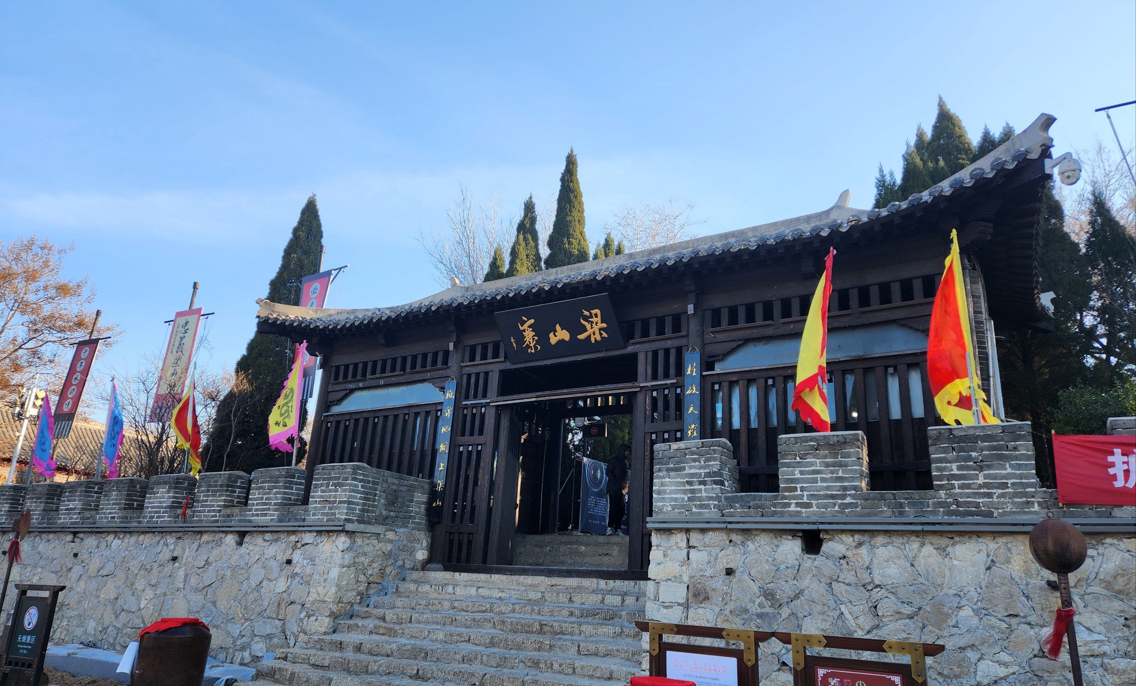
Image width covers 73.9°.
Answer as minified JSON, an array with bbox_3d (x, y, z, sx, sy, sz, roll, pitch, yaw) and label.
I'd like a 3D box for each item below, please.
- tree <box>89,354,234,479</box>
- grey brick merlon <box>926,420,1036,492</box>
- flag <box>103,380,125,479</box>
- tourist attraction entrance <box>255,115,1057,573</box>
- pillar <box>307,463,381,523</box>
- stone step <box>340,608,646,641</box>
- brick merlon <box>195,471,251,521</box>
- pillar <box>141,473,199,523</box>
[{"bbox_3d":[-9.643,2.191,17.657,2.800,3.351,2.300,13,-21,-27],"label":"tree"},{"bbox_3d":[3.862,1.084,7.033,0.829,0.562,0.400,-8,-22,30],"label":"grey brick merlon"},{"bbox_3d":[-9.076,1.681,15.063,0.430,1.980,0.260,15,-22,-29],"label":"flag"},{"bbox_3d":[0.920,0.957,13.107,13.206,6.160,5.544,-8,-22,30],"label":"tourist attraction entrance"},{"bbox_3d":[-3.312,2.250,11.115,0.770,0.830,0.500,-8,-22,29],"label":"pillar"},{"bbox_3d":[-0.902,3.508,9.429,4.500,0.170,0.330,-8,-22,29],"label":"stone step"},{"bbox_3d":[-5.941,2.666,12.905,0.808,0.808,0.408,-8,-22,30],"label":"brick merlon"},{"bbox_3d":[-7.026,2.791,13.323,0.756,0.806,0.400,-8,-22,30],"label":"pillar"}]

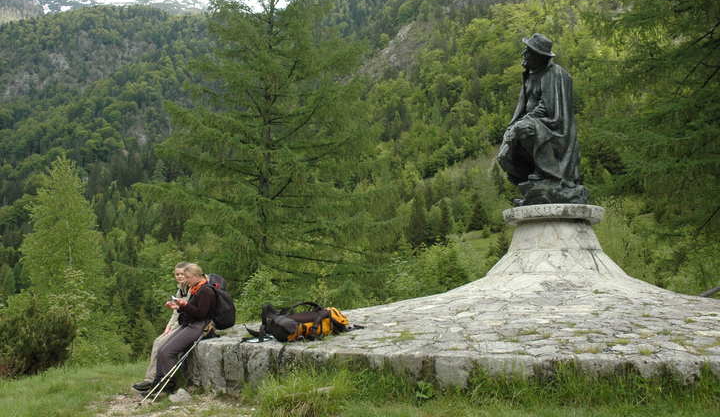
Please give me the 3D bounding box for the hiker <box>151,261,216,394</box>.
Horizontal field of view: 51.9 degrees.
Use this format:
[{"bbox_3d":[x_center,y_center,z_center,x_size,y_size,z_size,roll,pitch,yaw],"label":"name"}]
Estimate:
[{"bbox_3d":[-1.945,1.323,8.150,0.740,1.380,0.500,2,-6,-14],"label":"hiker"}]

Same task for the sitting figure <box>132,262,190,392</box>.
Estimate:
[{"bbox_3d":[-2.272,1.376,8.550,0.760,1.440,0.500,2,-6,-18],"label":"sitting figure"}]

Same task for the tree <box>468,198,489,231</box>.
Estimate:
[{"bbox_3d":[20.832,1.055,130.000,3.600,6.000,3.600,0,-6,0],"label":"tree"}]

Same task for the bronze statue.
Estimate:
[{"bbox_3d":[2.394,-1.154,9.700,1.100,2.160,0.980,1,-6,-12],"label":"bronze statue"}]

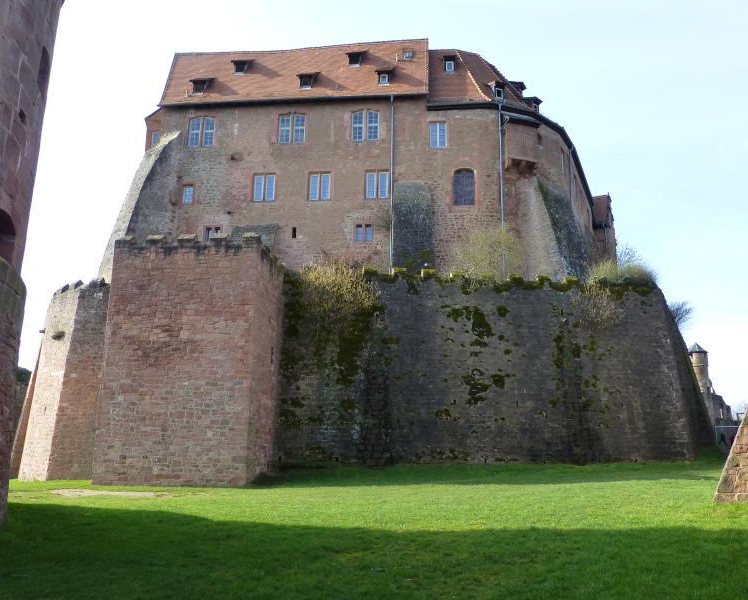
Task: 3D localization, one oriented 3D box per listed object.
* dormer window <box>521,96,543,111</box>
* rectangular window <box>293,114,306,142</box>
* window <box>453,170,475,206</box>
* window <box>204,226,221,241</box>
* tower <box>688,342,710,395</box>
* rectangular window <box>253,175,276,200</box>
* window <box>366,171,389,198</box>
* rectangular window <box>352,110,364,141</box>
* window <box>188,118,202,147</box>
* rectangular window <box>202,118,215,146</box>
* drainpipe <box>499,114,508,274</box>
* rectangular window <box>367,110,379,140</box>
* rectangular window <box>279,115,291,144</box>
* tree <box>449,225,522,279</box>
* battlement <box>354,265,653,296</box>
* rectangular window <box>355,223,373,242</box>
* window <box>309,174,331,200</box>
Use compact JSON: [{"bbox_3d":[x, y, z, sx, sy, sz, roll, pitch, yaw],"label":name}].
[{"bbox_3d":[10.369,-12.903,42.600,1.150,0.900,0.950,10,-14,-43],"label":"dormer window"},{"bbox_3d":[-4.823,-11.100,42.006,0.822,1.967,0.200,0,-10,6],"label":"rectangular window"},{"bbox_3d":[5.587,-6.935,40.080,1.377,2.478,0.300,0,-11,6],"label":"window"},{"bbox_3d":[-10.249,-4.107,41.362,1.079,1.226,0.200,0,-10,6],"label":"window"},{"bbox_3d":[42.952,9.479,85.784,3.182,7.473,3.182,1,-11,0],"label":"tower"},{"bbox_3d":[-6.962,-7.205,41.508,1.426,1.861,0.250,0,-11,6],"label":"rectangular window"},{"bbox_3d":[0.230,-7.254,40.765,1.451,1.857,0.200,0,-10,6],"label":"window"},{"bbox_3d":[-1.009,-11.179,41.599,0.805,2.112,0.200,0,-10,6],"label":"rectangular window"},{"bbox_3d":[-11.807,-11.040,42.766,0.859,1.998,0.200,0,-10,6],"label":"window"},{"bbox_3d":[-10.857,-11.056,42.687,0.806,2.057,0.200,0,-11,6],"label":"rectangular window"},{"bbox_3d":[7.828,-6.447,39.542,0.130,11.580,0.130,0,-11,6],"label":"drainpipe"},{"bbox_3d":[-0.045,-11.190,41.494,0.775,2.052,0.200,0,-10,6],"label":"rectangular window"},{"bbox_3d":[-5.782,-11.113,42.114,0.846,1.980,0.200,0,-10,6],"label":"rectangular window"},{"bbox_3d":[6.200,-2.613,35.982,4.115,3.479,3.400,1,-11,0],"label":"tree"},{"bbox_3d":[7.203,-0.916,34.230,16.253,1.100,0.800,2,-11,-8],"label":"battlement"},{"bbox_3d":[-0.634,-4.162,40.203,1.082,1.207,0.250,0,-11,6],"label":"rectangular window"},{"bbox_3d":[-3.444,-7.204,41.161,1.468,1.835,0.200,0,-10,6],"label":"window"}]

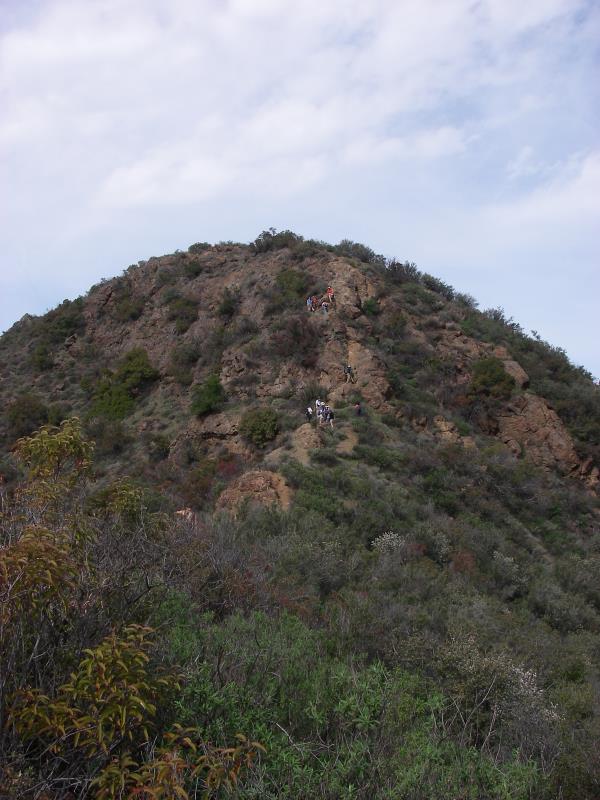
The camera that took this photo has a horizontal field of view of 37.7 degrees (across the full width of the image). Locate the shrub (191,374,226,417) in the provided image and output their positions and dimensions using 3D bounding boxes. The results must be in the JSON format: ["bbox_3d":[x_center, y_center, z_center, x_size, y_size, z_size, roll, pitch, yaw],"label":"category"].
[{"bbox_3d":[-8.439,-0.415,81.000,3.221,3.758,2.834,0,-5,0],"label":"shrub"}]

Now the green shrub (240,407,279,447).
[{"bbox_3d":[-3.274,2.142,71.000,2.980,3.137,2.622,0,-5,0],"label":"green shrub"}]

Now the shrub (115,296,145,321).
[{"bbox_3d":[-19.997,-10.849,103.000,3.413,2.958,3.003,0,-5,0],"label":"shrub"}]

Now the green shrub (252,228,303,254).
[{"bbox_3d":[-3.131,-21.116,117.000,6.720,3.360,4.704,0,-5,0],"label":"green shrub"}]

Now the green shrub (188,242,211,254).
[{"bbox_3d":[-13.389,-20.184,117.000,2.843,1.706,2.502,0,-5,0],"label":"green shrub"}]

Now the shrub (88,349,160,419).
[{"bbox_3d":[-17.786,-1.672,89.000,6.685,6.739,6.202,0,-6,0],"label":"shrub"}]

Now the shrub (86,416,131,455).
[{"bbox_3d":[-16.573,3.159,76.000,4.029,3.358,3.546,0,-5,0],"label":"shrub"}]

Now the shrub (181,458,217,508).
[{"bbox_3d":[-7.397,6.085,64.000,2.519,3.425,2.937,0,-6,0],"label":"shrub"}]

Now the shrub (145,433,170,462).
[{"bbox_3d":[-12.008,4.003,74.000,2.103,2.376,2.236,0,-6,0],"label":"shrub"}]

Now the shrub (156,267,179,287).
[{"bbox_3d":[-16.596,-15.469,110.000,2.673,2.430,2.352,0,-5,0],"label":"shrub"}]

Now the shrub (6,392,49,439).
[{"bbox_3d":[-26.996,1.536,87.000,3.994,4.284,3.745,0,-6,0],"label":"shrub"}]

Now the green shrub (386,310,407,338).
[{"bbox_3d":[10.769,-8.425,98.000,2.143,2.937,2.509,0,-6,0],"label":"green shrub"}]

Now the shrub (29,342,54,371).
[{"bbox_3d":[-29.435,-4.953,100.000,2.842,2.997,2.665,0,-6,0],"label":"shrub"}]

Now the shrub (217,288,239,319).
[{"bbox_3d":[-8.223,-11.098,101.000,2.650,3.243,2.932,0,-6,0],"label":"shrub"}]

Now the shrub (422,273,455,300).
[{"bbox_3d":[17.033,-13.958,108.000,3.778,3.237,3.542,0,-6,0],"label":"shrub"}]

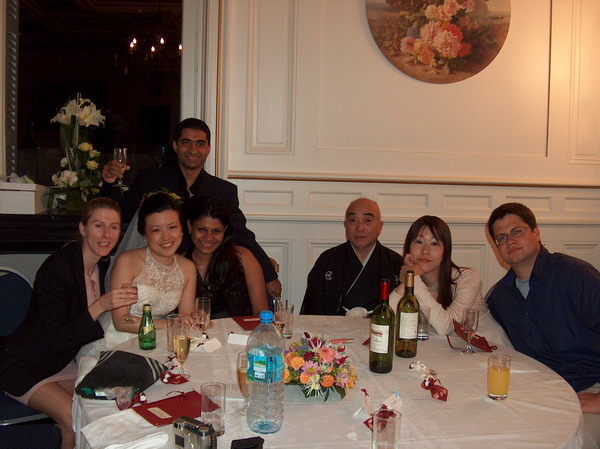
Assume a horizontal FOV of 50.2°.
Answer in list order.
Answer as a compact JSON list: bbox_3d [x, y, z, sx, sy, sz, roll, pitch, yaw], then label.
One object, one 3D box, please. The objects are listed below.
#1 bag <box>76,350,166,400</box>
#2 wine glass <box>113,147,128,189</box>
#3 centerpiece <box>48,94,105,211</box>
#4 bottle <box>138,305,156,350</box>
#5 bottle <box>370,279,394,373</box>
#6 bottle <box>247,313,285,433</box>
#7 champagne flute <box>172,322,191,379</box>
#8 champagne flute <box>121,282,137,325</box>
[{"bbox_3d":[-0.541,0.438,1.944,0.260,0.070,0.290,2,6,7],"label":"bag"},{"bbox_3d":[-0.772,-0.245,2.760,0.055,0.161,0.055,1,6,0],"label":"wine glass"},{"bbox_3d":[-1.151,-0.371,3.300,0.290,0.600,0.270,0,6,-19],"label":"centerpiece"},{"bbox_3d":[-0.540,0.362,2.273,0.061,0.155,0.061,1,6,0],"label":"bottle"},{"bbox_3d":[0.273,0.327,2.083,0.077,0.298,0.077,4,6,20],"label":"bottle"},{"bbox_3d":[-0.083,0.364,1.600,0.092,0.298,0.092,1,6,-3],"label":"bottle"},{"bbox_3d":[-0.364,0.391,1.990,0.056,0.163,0.056,1,6,0],"label":"champagne flute"},{"bbox_3d":[-0.629,0.293,2.360,0.057,0.160,0.057,0,6,-15],"label":"champagne flute"}]

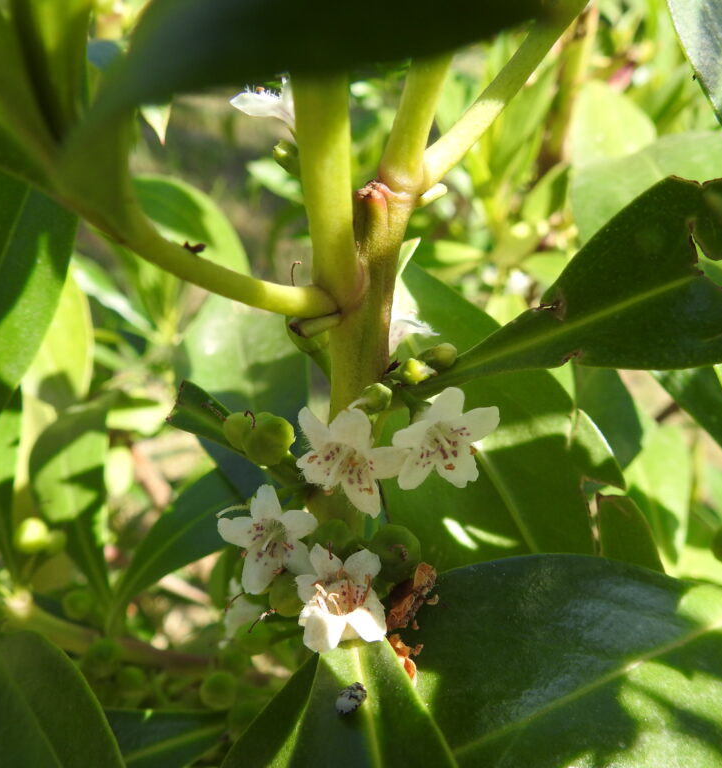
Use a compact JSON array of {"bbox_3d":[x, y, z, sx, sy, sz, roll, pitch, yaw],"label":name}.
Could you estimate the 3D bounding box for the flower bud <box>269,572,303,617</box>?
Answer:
[{"bbox_3d":[-0.011,0.031,0.124,0.007,0.007,0.007,0,24,0],"label":"flower bud"}]

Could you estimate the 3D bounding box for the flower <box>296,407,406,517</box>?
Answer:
[{"bbox_3d":[-0.002,0.014,0.151,0.019,0.019,0.011,2,9,8],"label":"flower"}]

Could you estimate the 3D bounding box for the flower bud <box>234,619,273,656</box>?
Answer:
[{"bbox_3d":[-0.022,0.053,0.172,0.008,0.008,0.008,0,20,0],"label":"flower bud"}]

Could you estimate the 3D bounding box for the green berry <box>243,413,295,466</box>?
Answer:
[{"bbox_3d":[-0.015,0.009,0.133,0.008,0.008,0.008,0,22,0],"label":"green berry"}]

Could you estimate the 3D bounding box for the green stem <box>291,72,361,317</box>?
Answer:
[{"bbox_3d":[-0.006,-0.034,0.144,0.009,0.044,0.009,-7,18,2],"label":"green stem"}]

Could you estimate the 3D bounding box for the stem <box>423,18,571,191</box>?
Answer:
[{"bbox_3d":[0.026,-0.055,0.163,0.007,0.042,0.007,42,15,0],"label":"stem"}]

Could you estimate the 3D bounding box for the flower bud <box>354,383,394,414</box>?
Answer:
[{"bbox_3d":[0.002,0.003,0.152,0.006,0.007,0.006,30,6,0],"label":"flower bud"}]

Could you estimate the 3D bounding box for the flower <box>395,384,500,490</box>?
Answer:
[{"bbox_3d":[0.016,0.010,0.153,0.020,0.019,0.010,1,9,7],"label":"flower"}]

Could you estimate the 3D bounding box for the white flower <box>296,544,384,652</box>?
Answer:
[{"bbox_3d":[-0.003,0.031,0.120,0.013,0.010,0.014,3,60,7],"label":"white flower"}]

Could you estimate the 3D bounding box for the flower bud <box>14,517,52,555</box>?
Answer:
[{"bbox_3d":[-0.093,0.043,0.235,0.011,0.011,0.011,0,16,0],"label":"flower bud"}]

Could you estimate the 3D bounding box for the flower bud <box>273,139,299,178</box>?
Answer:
[{"bbox_3d":[-0.015,-0.046,0.168,0.006,0.008,0.006,-24,6,0],"label":"flower bud"}]

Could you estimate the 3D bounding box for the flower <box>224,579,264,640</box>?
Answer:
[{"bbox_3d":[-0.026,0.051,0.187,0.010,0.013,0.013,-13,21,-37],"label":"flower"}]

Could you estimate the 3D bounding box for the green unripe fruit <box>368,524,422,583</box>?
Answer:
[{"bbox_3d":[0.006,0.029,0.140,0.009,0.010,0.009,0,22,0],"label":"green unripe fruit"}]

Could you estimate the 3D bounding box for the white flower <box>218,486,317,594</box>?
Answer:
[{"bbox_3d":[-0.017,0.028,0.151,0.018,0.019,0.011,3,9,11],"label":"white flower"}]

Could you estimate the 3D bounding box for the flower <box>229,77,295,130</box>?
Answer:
[{"bbox_3d":[-0.015,-0.042,0.125,0.009,0.010,0.010,-43,24,10],"label":"flower"}]

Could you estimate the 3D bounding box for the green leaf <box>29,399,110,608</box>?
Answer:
[{"bbox_3d":[-0.079,0.032,0.225,0.022,0.056,0.015,-12,0,-7],"label":"green leaf"}]

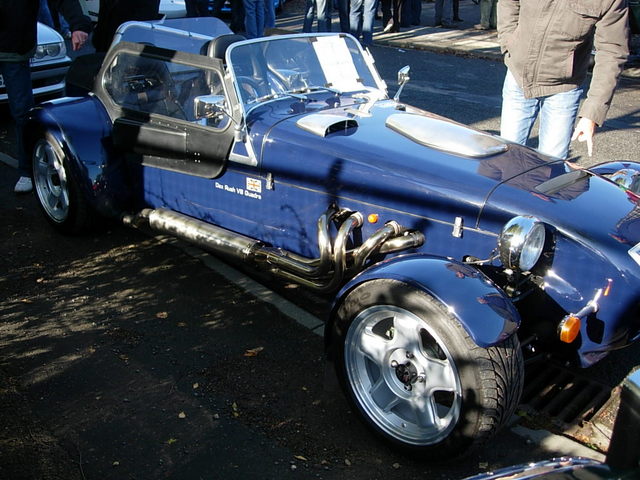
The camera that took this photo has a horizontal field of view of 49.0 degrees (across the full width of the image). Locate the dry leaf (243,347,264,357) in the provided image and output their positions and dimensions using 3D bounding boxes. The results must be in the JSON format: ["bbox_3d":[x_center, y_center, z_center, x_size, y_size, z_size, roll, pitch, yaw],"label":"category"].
[{"bbox_3d":[-0.260,0.434,2.724,0.089,0.015,0.047,-13,26,-33],"label":"dry leaf"}]

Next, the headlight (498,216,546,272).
[{"bbox_3d":[0.629,0.012,2.213,0.131,0.180,0.180,21,28,39],"label":"headlight"}]

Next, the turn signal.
[{"bbox_3d":[0.775,0.275,2.180,0.067,0.078,0.050,-18,29,-40],"label":"turn signal"}]

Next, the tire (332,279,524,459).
[{"bbox_3d":[0.308,0.372,2.144,0.598,0.598,0.227,21,29,40],"label":"tire"}]

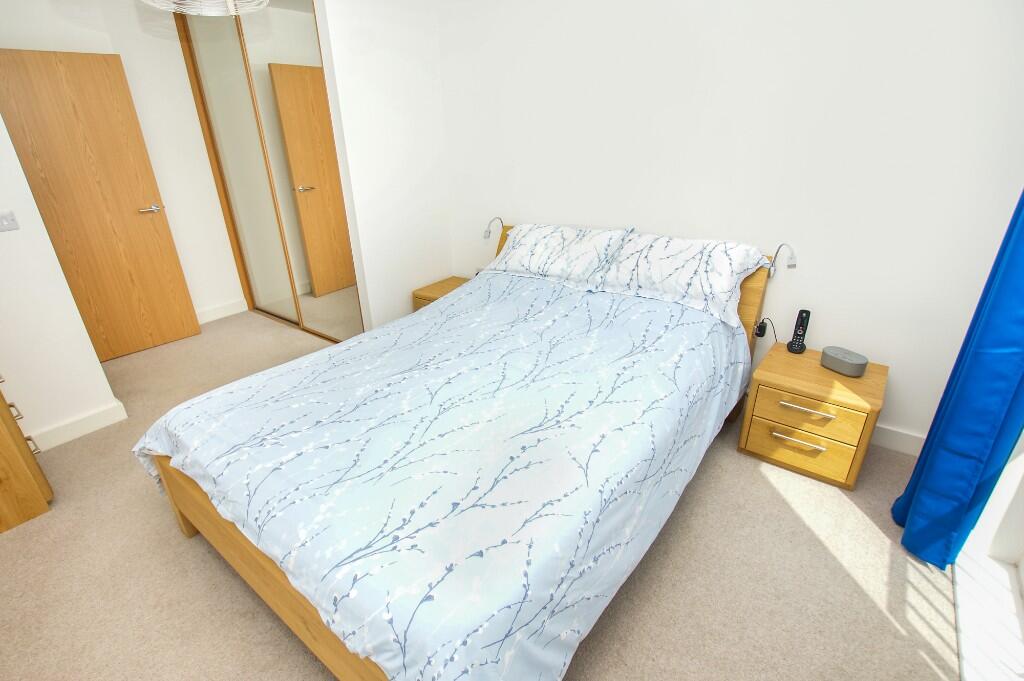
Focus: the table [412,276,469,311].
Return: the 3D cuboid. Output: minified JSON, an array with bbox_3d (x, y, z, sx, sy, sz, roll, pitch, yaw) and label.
[{"bbox_3d":[-0.461,-0.234,3.528,0.470,0.420,0.490,15,28,34],"label":"table"}]

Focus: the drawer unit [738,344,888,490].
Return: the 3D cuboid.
[{"bbox_3d":[1.452,0.334,2.071,0.465,0.414,0.482,18,29,38],"label":"drawer unit"}]

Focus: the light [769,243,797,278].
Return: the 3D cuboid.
[{"bbox_3d":[1.354,-0.395,2.120,0.100,0.168,0.090,15,28,34],"label":"light"}]

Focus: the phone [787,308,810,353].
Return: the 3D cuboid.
[{"bbox_3d":[1.466,-0.041,2.173,0.080,0.192,0.085,15,28,34],"label":"phone"}]

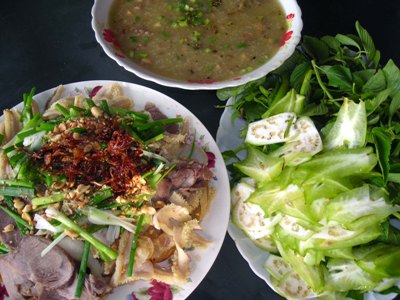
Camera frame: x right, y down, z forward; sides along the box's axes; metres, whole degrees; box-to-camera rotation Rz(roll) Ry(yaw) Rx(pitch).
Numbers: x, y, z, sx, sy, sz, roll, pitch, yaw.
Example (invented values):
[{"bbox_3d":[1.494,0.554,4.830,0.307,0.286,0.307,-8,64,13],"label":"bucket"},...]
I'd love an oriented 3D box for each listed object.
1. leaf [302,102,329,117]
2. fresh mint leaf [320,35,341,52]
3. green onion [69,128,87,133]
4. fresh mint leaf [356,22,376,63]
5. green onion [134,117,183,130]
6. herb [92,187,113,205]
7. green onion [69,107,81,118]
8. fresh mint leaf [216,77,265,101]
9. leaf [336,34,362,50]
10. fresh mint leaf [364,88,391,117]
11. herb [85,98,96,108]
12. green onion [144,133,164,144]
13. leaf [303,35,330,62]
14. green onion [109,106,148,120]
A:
[{"bbox_3d":[0.124,-0.042,0.471,0.033,0.008,0.012,-17,64,-12],"label":"leaf"},{"bbox_3d":[0.143,-0.116,0.481,0.019,0.012,0.023,-31,64,-20],"label":"fresh mint leaf"},{"bbox_3d":[-0.119,-0.019,0.427,0.017,0.005,0.006,0,62,-3],"label":"green onion"},{"bbox_3d":[0.194,-0.128,0.515,0.015,0.008,0.053,-19,83,-13],"label":"fresh mint leaf"},{"bbox_3d":[-0.042,-0.027,0.451,0.051,0.007,0.008,-11,63,-9],"label":"green onion"},{"bbox_3d":[-0.087,0.041,0.396,0.020,0.007,0.009,-35,69,-13],"label":"herb"},{"bbox_3d":[-0.130,-0.039,0.456,0.010,0.009,0.013,-20,65,-13],"label":"green onion"},{"bbox_3d":[0.042,-0.064,0.452,0.045,0.015,0.025,-14,59,-11],"label":"fresh mint leaf"},{"bbox_3d":[0.161,-0.116,0.479,0.026,0.012,0.016,32,62,17],"label":"leaf"},{"bbox_3d":[0.176,-0.047,0.433,0.013,0.013,0.041,41,65,21],"label":"fresh mint leaf"},{"bbox_3d":[-0.107,-0.046,0.430,0.008,0.009,0.015,-29,63,-19],"label":"herb"},{"bbox_3d":[-0.042,-0.010,0.406,0.016,0.008,0.007,-24,61,-16],"label":"green onion"},{"bbox_3d":[0.138,-0.121,0.522,0.027,0.008,0.043,-35,69,-19],"label":"leaf"},{"bbox_3d":[-0.074,-0.038,0.458,0.044,0.008,0.009,15,62,5],"label":"green onion"}]

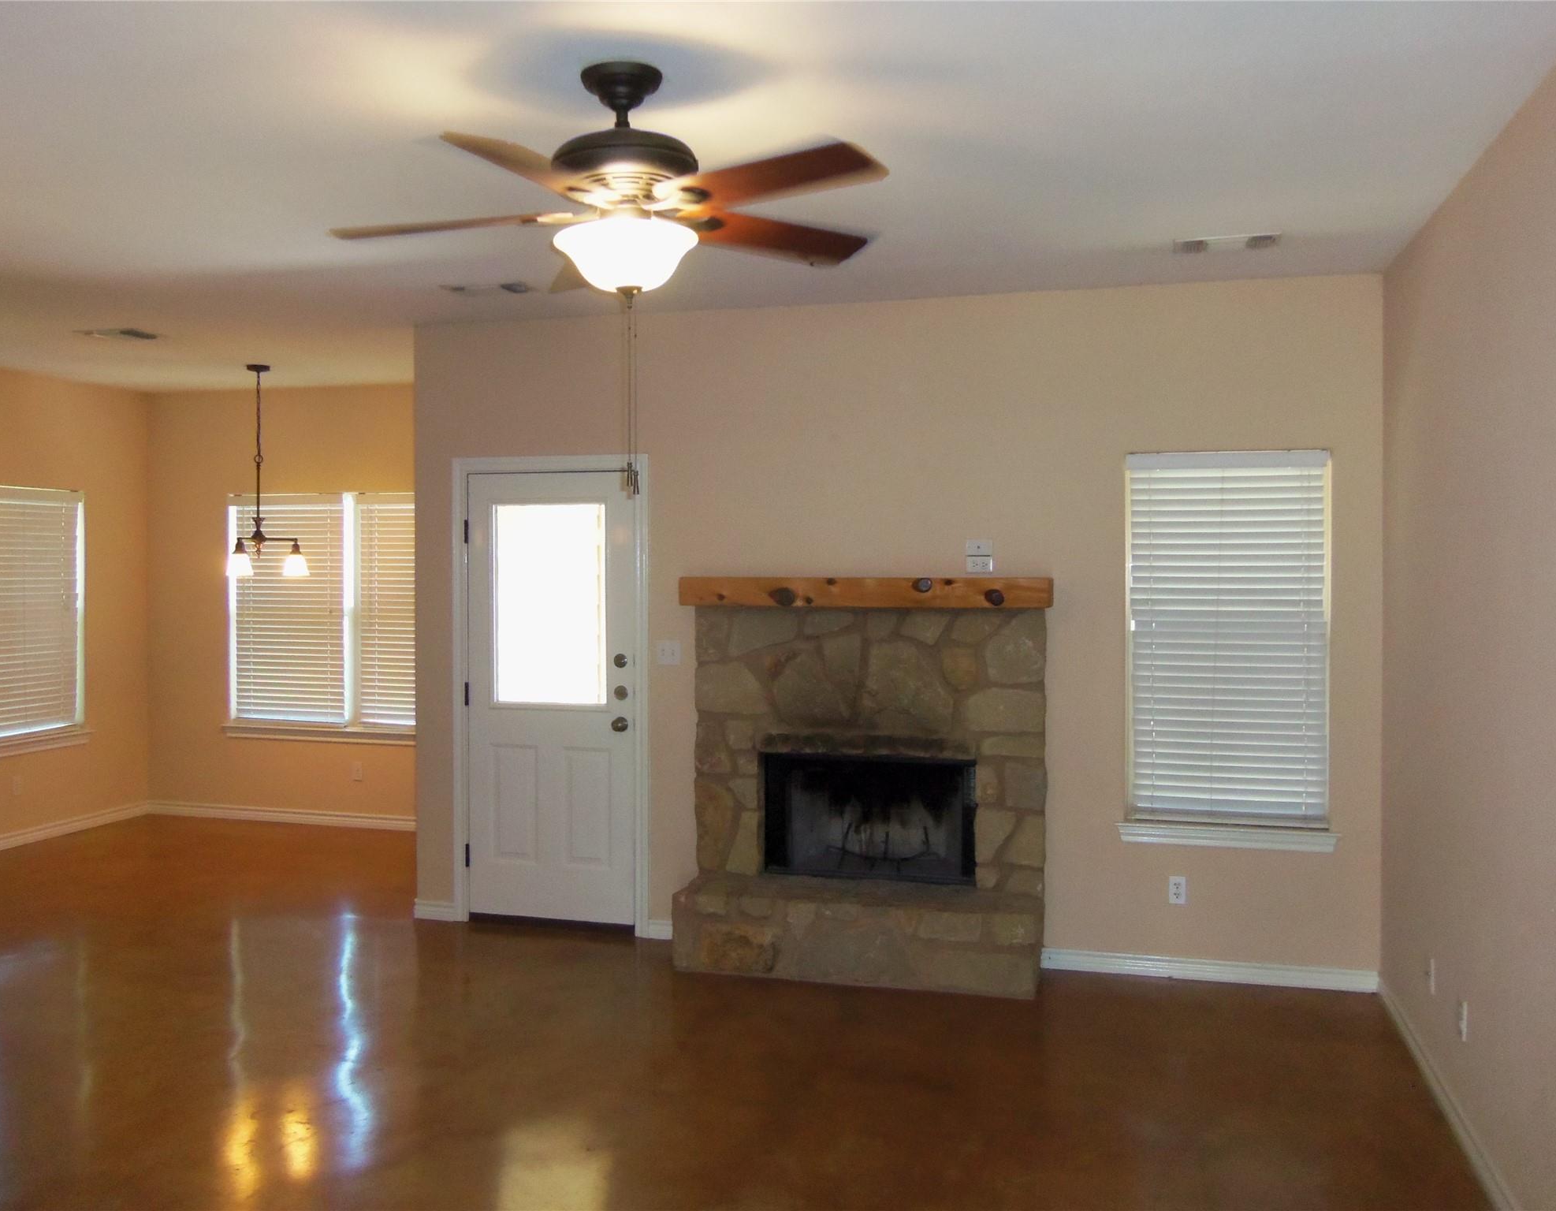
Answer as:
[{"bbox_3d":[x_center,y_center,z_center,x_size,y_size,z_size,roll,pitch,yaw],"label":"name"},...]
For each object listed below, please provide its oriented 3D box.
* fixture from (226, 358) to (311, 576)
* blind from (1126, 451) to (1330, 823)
[{"bbox_3d":[-2.863,-0.746,7.324,0.460,1.171,0.490,-1,2,-21],"label":"fixture"},{"bbox_3d":[1.757,0.126,5.127,0.750,1.456,0.060,1,2,16],"label":"blind"}]

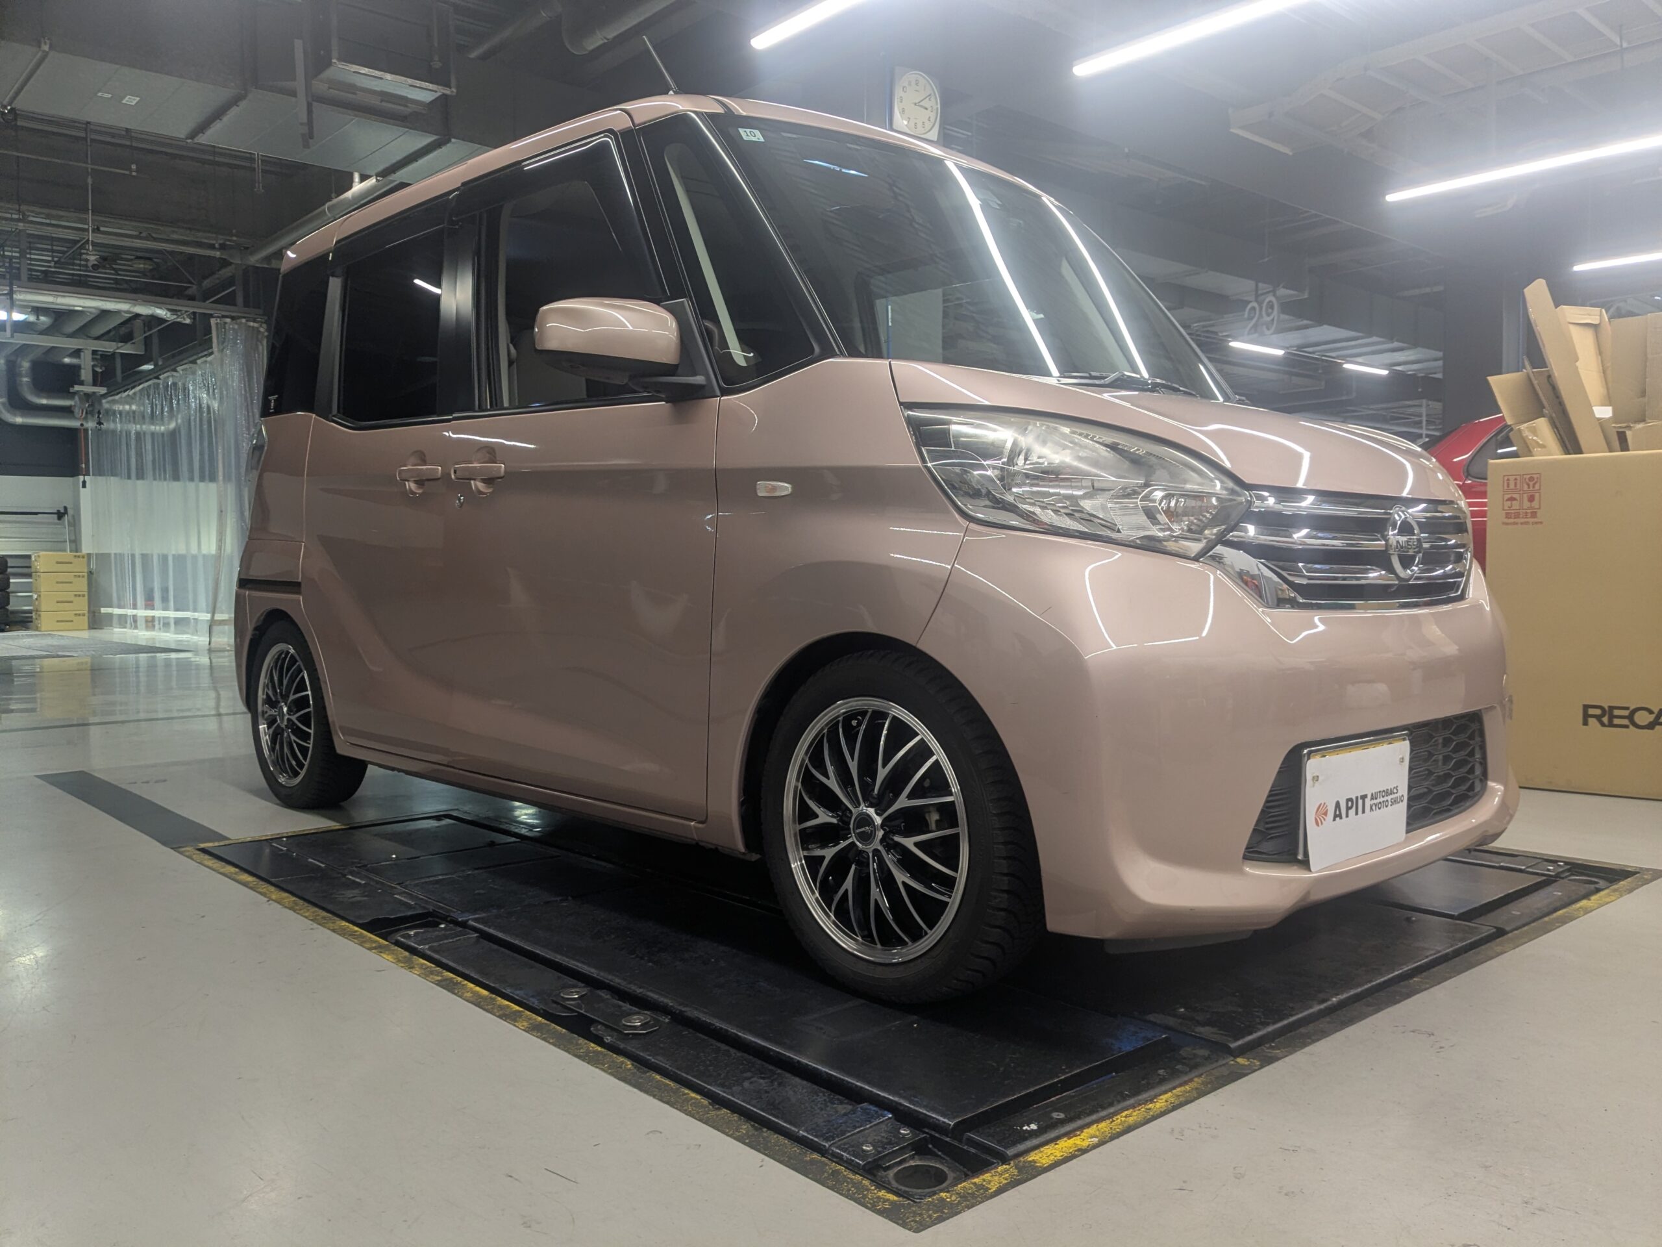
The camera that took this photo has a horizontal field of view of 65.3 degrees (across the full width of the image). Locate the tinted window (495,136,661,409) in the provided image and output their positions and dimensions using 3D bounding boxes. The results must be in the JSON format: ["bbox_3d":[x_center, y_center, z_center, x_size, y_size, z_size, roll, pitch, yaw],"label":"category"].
[{"bbox_3d":[-0.543,-0.737,2.762,0.050,0.580,0.740,8,-4,-43],"label":"tinted window"}]

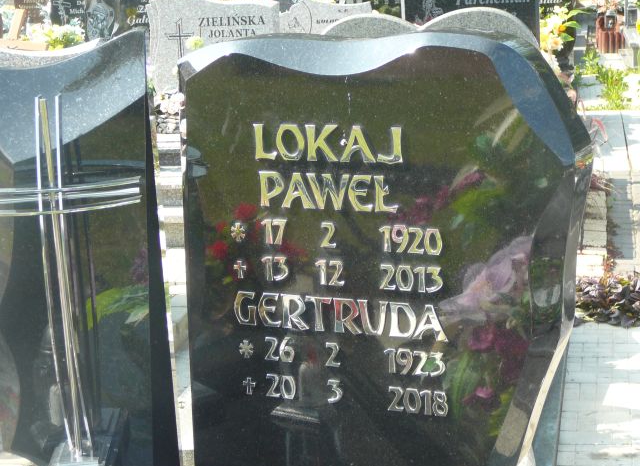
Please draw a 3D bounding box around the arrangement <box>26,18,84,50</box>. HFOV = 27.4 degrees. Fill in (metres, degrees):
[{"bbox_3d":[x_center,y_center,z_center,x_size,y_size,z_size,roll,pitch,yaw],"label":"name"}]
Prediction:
[{"bbox_3d":[-2.136,-1.603,10.600,0.460,0.280,0.390,2,13,12],"label":"arrangement"}]

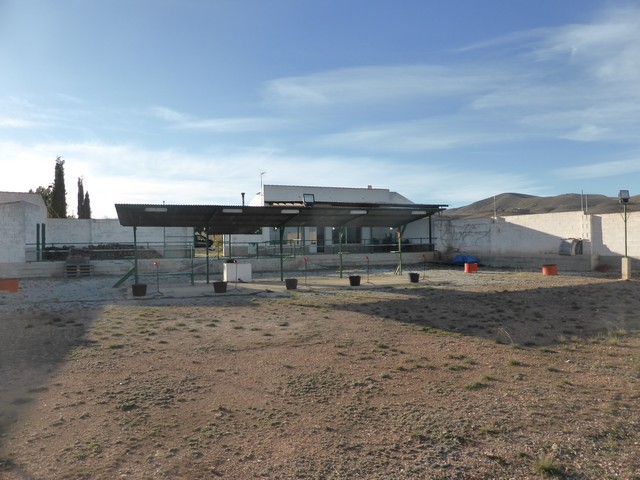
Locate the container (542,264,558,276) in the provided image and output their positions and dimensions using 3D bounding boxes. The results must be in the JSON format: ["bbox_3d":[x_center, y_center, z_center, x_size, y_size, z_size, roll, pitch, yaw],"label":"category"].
[{"bbox_3d":[9.076,1.213,18.200,0.590,0.420,0.590,-1,1,-21],"label":"container"}]

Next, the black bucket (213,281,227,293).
[{"bbox_3d":[-3.121,1.478,14.500,0.440,0.330,0.440,-1,1,-21],"label":"black bucket"}]

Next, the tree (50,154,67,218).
[{"bbox_3d":[-22.509,-2.837,40.061,1.350,8.690,1.350,-1,1,0],"label":"tree"}]

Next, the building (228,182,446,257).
[{"bbox_3d":[0.448,-1.223,28.615,12.800,3.950,5.500,-1,1,-25],"label":"building"}]

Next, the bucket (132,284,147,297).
[{"bbox_3d":[-5.403,1.522,13.850,0.440,0.330,0.440,-1,1,-21],"label":"bucket"}]

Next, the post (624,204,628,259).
[{"bbox_3d":[10.683,-0.303,16.100,0.100,1.900,0.100,-1,1,-21],"label":"post"}]

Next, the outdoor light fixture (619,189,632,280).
[{"bbox_3d":[10.666,-0.167,16.100,0.400,3.150,0.380,-1,1,12],"label":"outdoor light fixture"}]

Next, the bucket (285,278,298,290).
[{"bbox_3d":[-0.918,1.460,15.000,0.430,0.330,0.430,-1,1,0],"label":"bucket"}]

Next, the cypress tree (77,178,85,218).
[{"bbox_3d":[-23.739,-2.440,46.055,0.850,7.760,0.850,-1,1,0],"label":"cypress tree"}]

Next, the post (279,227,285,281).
[{"bbox_3d":[-1.475,0.539,17.800,0.130,2.070,0.130,-1,1,-21],"label":"post"}]

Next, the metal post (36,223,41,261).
[{"bbox_3d":[-12.664,0.090,20.800,0.120,1.660,0.120,-1,1,-21],"label":"metal post"}]

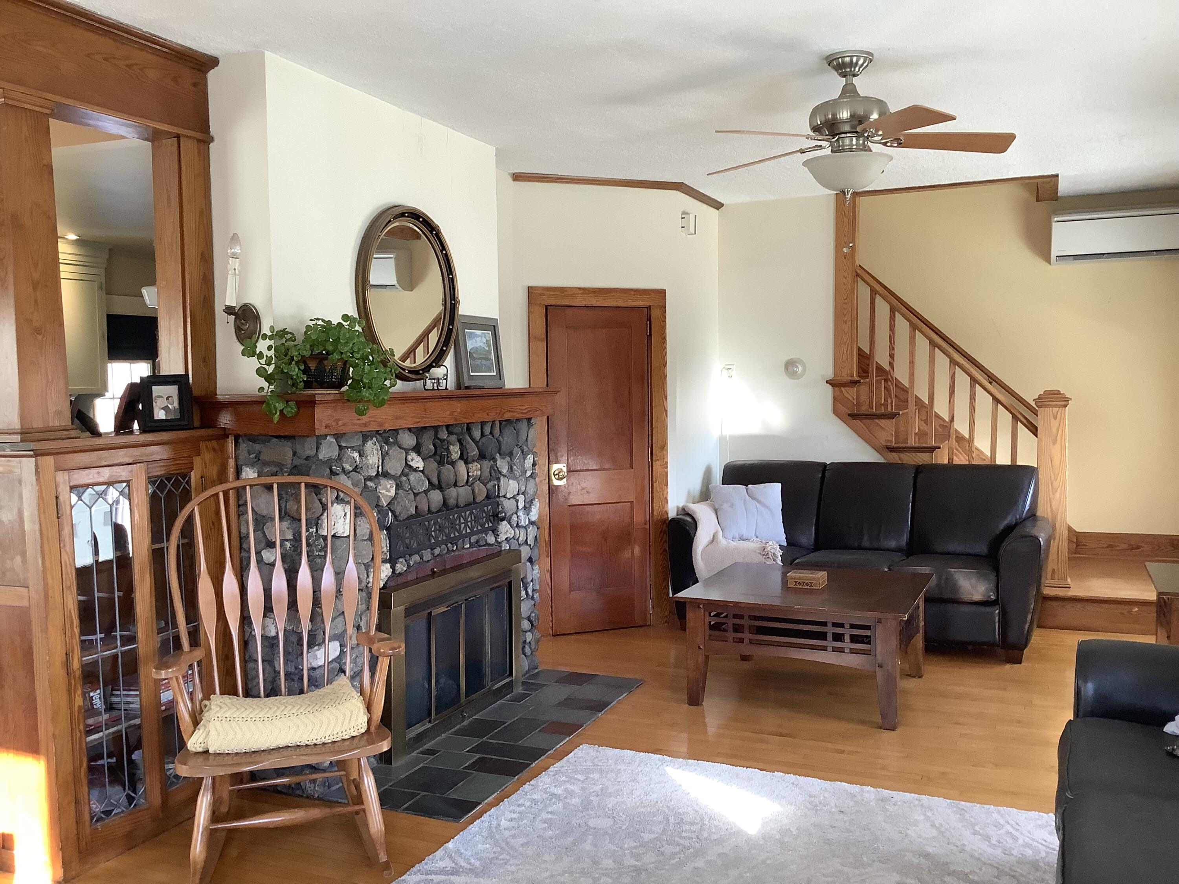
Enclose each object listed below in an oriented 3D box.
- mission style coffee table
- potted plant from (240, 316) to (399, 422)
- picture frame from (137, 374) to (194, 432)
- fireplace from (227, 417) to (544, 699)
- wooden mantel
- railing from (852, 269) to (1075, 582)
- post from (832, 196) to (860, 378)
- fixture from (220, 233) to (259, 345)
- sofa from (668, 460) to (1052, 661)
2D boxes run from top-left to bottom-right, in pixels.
[{"bbox_3d":[1.051,0.934,5.044,1.030,0.487,1.020,1,4,23],"label":"mission style coffee table"},{"bbox_3d":[-0.965,-0.269,3.802,0.390,0.367,0.405,1,4,23],"label":"potted plant"},{"bbox_3d":[-1.442,-0.131,3.600,0.156,0.191,0.025,-3,-5,-28],"label":"picture frame"},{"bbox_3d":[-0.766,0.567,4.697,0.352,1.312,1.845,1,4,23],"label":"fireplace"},{"bbox_3d":[-0.771,-0.155,4.635,0.495,0.140,1.995,1,4,23],"label":"wooden mantel"},{"bbox_3d":[2.299,-0.126,6.529,1.263,1.965,0.195,1,4,23],"label":"railing"},{"bbox_3d":[1.644,-0.989,6.761,0.135,1.158,0.135,1,4,23],"label":"post"},{"bbox_3d":[-1.232,-0.527,3.690,0.117,0.390,0.100,1,4,23],"label":"fixture"},{"bbox_3d":[1.553,0.625,6.124,2.059,0.957,0.855,1,4,23],"label":"sofa"}]

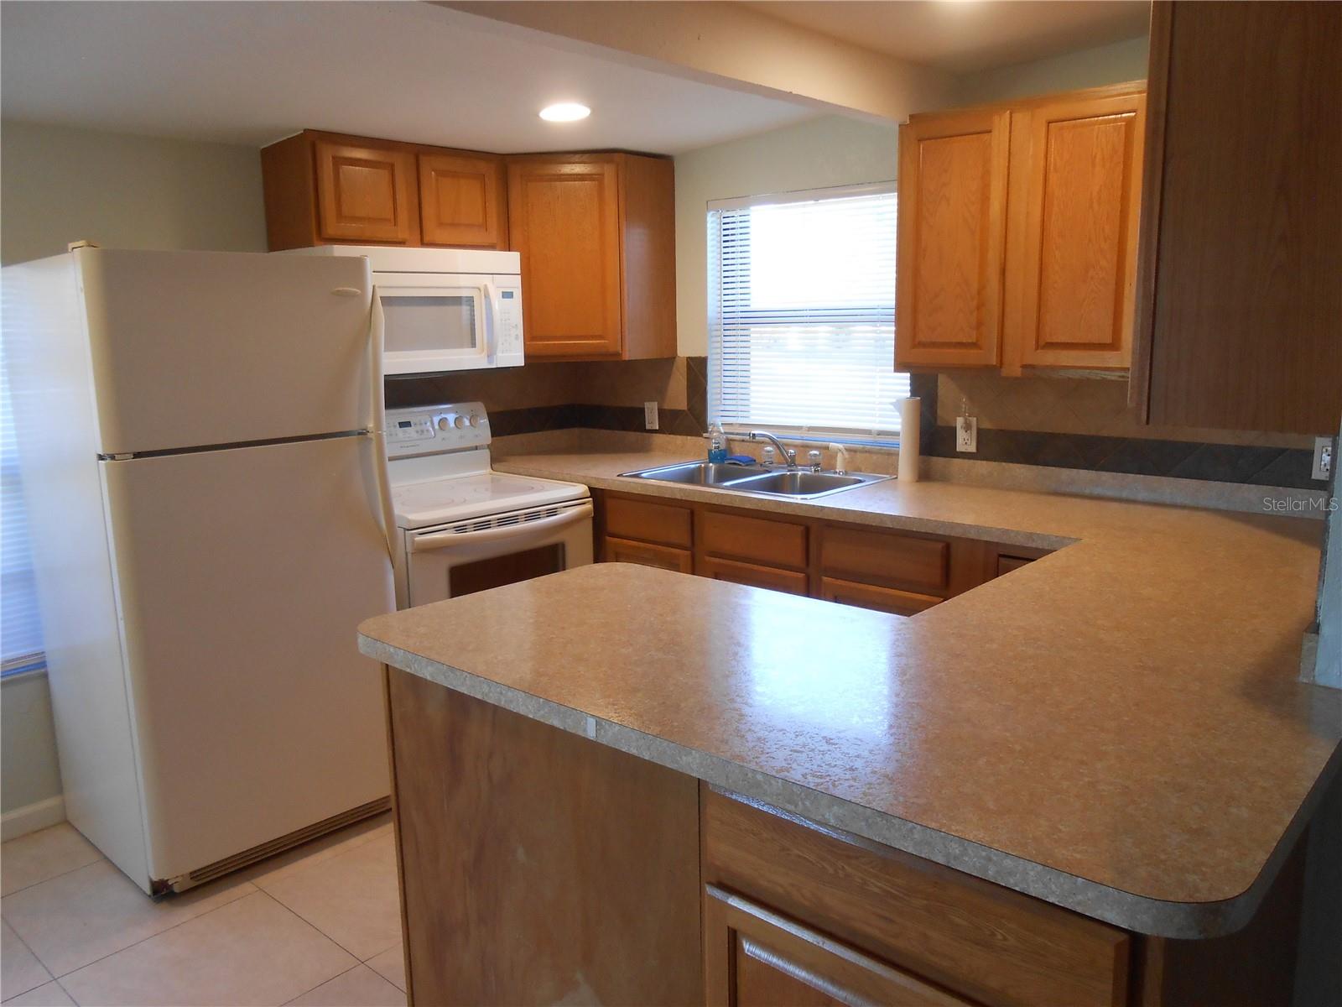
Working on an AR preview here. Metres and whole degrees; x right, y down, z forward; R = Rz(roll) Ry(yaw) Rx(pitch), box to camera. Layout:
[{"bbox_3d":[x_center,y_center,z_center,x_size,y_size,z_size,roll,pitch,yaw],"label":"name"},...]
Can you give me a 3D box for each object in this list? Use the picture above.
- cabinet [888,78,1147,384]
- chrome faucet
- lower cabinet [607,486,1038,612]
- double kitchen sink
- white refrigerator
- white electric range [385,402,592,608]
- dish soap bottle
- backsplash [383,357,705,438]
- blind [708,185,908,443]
[{"bbox_3d":[1.071,-0.754,2.889,0.752,0.750,0.330,8,13,41],"label":"cabinet"},{"bbox_3d":[0.376,-0.200,3.715,0.220,0.155,0.070,-7,12,-32],"label":"chrome faucet"},{"bbox_3d":[0.536,0.425,3.438,1.870,0.897,0.590,8,13,41],"label":"lower cabinet"},{"bbox_3d":[0.296,-0.003,3.590,0.836,0.195,0.540,8,13,41],"label":"double kitchen sink"},{"bbox_3d":[-1.347,0.136,2.990,0.740,1.690,0.755,8,13,41],"label":"white refrigerator"},{"bbox_3d":[-0.760,0.278,3.590,0.745,1.180,0.757,8,13,41],"label":"white electric range"},{"bbox_3d":[0.186,-0.239,3.947,0.075,0.165,0.055,2,10,17],"label":"dish soap bottle"},{"bbox_3d":[-0.540,-0.385,3.896,0.800,0.328,1.165,8,13,41],"label":"backsplash"},{"bbox_3d":[0.502,-0.689,3.713,0.895,0.885,0.050,8,13,41],"label":"blind"}]

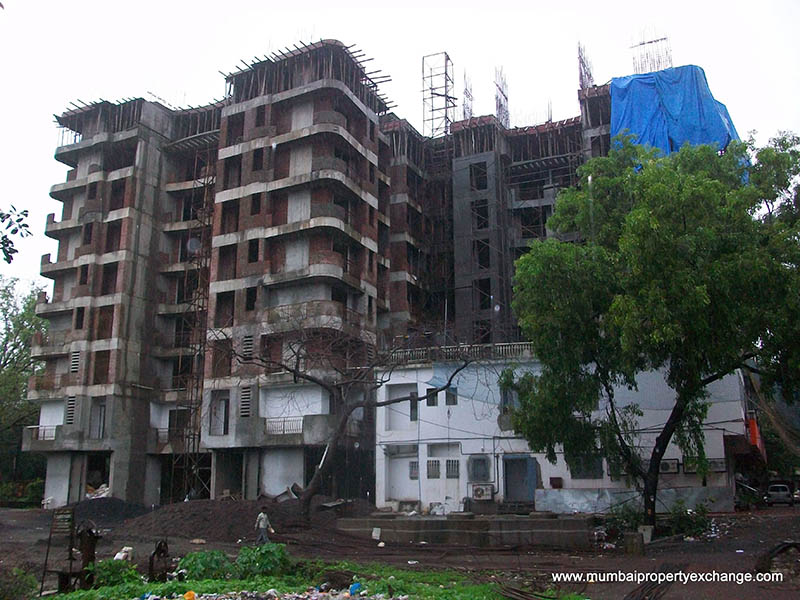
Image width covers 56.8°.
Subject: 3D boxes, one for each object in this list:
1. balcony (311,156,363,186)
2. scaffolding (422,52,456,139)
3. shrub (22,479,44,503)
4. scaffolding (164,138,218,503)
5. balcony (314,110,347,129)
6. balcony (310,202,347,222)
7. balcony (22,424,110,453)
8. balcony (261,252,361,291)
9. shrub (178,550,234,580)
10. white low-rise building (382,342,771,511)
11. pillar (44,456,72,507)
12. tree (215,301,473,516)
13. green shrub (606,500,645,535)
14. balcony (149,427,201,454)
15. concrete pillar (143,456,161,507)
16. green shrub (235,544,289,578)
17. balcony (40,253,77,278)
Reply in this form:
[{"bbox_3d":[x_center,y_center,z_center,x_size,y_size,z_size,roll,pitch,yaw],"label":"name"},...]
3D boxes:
[{"bbox_3d":[-4.127,-7.641,45.333,1.700,1.350,2.500,-7,-15,27],"label":"balcony"},{"bbox_3d":[3.160,-16.361,60.306,1.950,7.100,1.950,-5,-14,20],"label":"scaffolding"},{"bbox_3d":[-26.865,14.033,54.207,1.910,1.840,1.800,0,-14,0],"label":"shrub"},{"bbox_3d":[-13.511,0.929,48.575,1.500,24.800,1.500,-7,-15,27],"label":"scaffolding"},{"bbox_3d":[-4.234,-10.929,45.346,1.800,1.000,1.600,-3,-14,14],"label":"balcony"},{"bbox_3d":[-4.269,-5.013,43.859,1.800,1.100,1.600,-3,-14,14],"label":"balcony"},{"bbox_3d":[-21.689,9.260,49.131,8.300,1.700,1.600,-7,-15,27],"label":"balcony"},{"bbox_3d":[-5.455,-1.452,45.428,4.900,1.450,3.900,-7,-15,27],"label":"balcony"},{"bbox_3d":[-5.281,7.323,20.372,1.420,0.750,1.200,0,-13,0],"label":"shrub"},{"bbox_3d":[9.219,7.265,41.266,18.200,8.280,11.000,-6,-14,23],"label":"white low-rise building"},{"bbox_3d":[-22.921,12.126,49.764,2.000,3.800,0.600,-7,-15,27],"label":"pillar"},{"bbox_3d":[-2.808,5.316,36.811,12.400,10.400,8.500,0,-14,0],"label":"tree"},{"bbox_3d":[9.063,8.795,29.978,1.350,1.300,1.200,0,-13,0],"label":"green shrub"},{"bbox_3d":[-14.581,9.441,49.710,4.550,1.790,1.400,-7,-15,27],"label":"balcony"},{"bbox_3d":[-16.696,12.276,50.012,1.200,3.440,0.550,-7,-15,27],"label":"concrete pillar"},{"bbox_3d":[-3.549,6.699,18.951,1.380,0.830,1.400,0,-14,0],"label":"green shrub"},{"bbox_3d":[-24.045,-2.561,53.328,3.900,1.550,1.600,-7,-15,27],"label":"balcony"}]

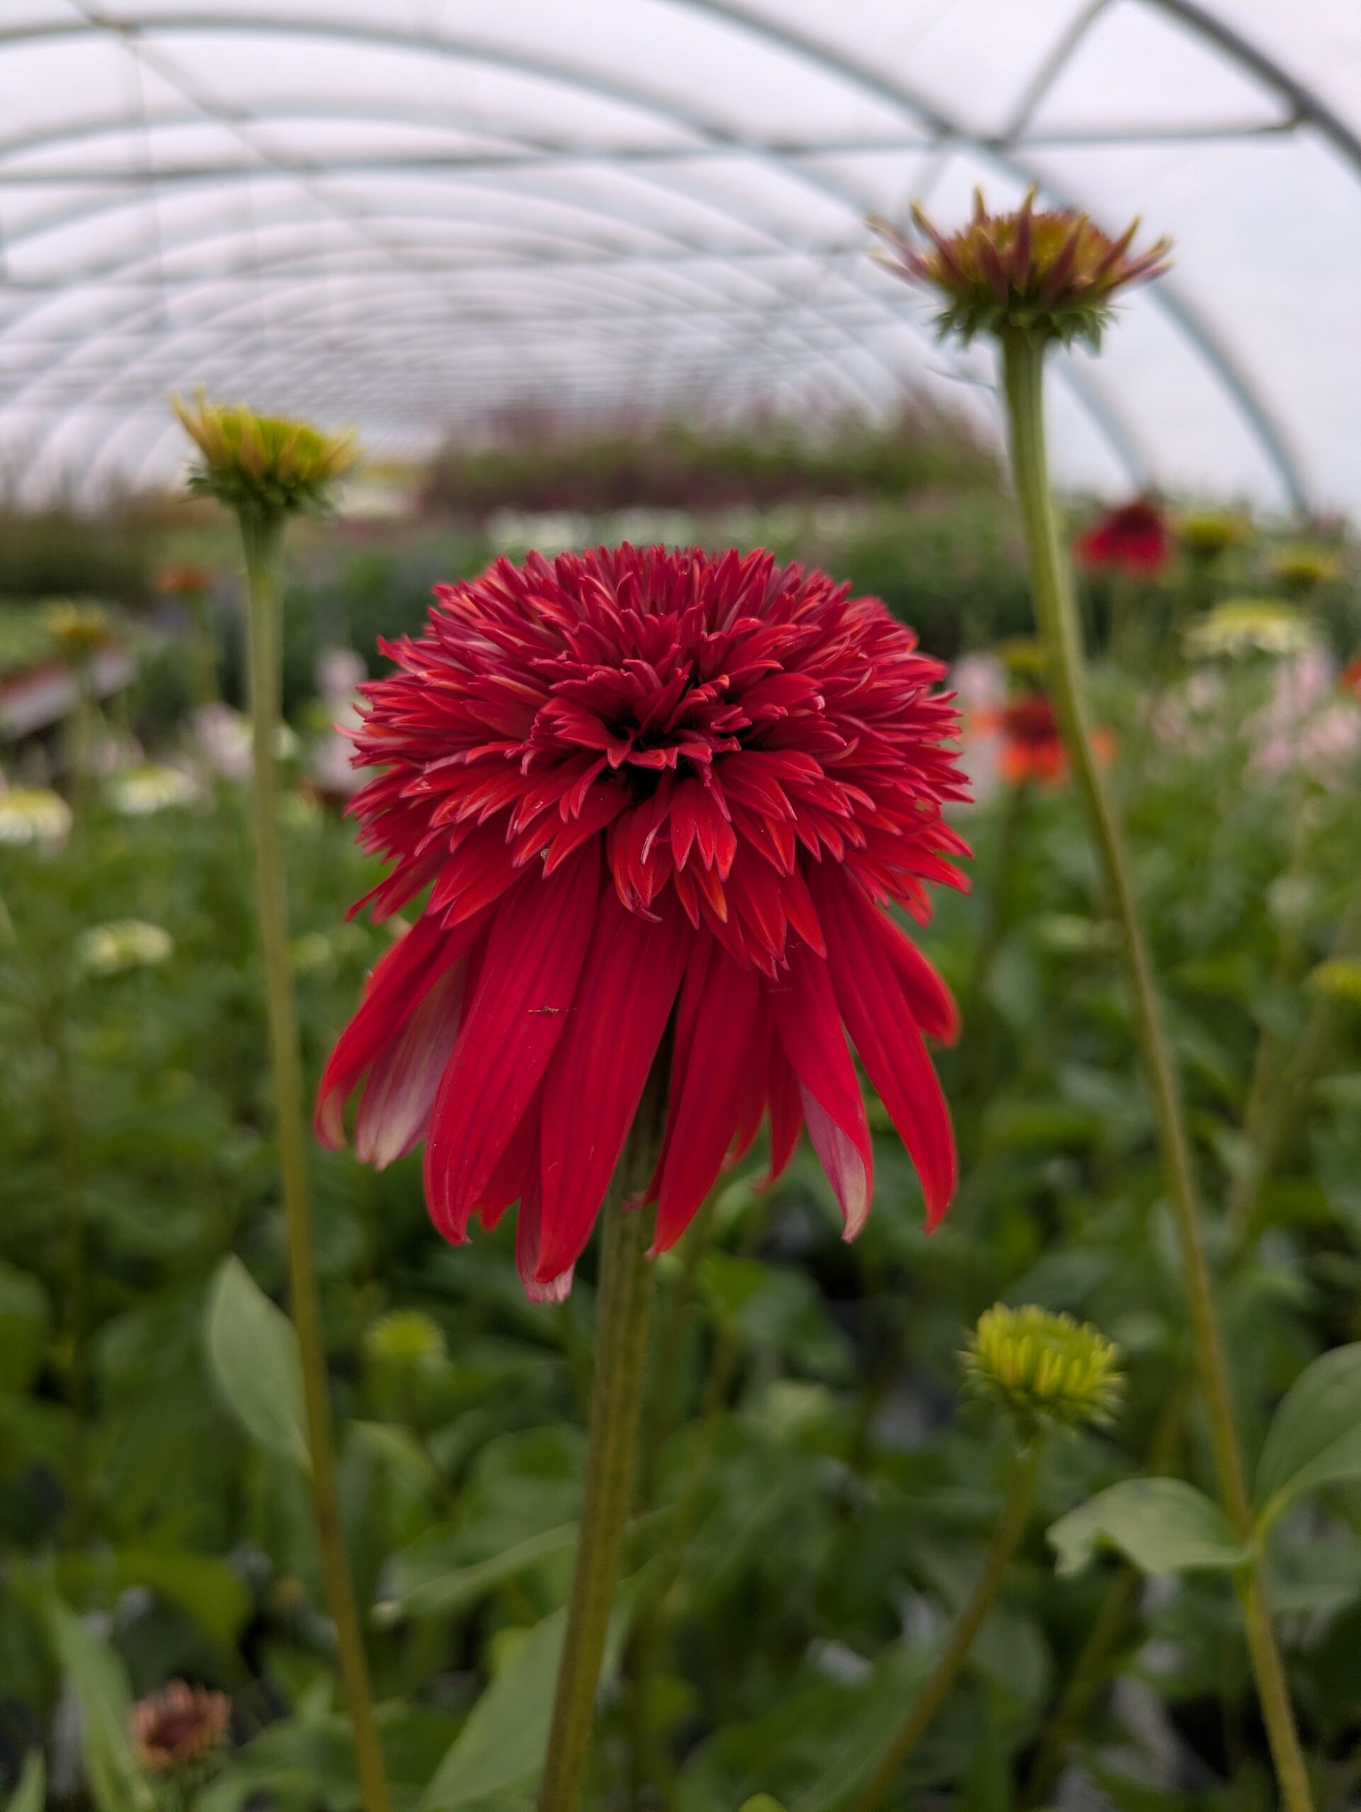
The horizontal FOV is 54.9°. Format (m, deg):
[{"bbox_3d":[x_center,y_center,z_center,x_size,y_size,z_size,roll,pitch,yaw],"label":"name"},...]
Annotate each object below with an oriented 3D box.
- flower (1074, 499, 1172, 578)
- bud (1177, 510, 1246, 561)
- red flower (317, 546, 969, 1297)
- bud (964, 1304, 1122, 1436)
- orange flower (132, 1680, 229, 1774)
[{"bbox_3d":[0.321,-0.267,0.950,0.062,0.050,0.062,-1,20,0],"label":"flower"},{"bbox_3d":[0.324,-0.226,0.800,0.037,0.026,0.037,-1,20,0],"label":"bud"},{"bbox_3d":[-0.005,-0.005,0.170,0.080,0.074,0.080,3,25,0],"label":"red flower"},{"bbox_3d":[0.071,0.093,0.260,0.030,0.019,0.030,9,12,0],"label":"bud"},{"bbox_3d":[-0.145,0.239,0.380,0.025,0.017,0.025,0,18,0],"label":"orange flower"}]

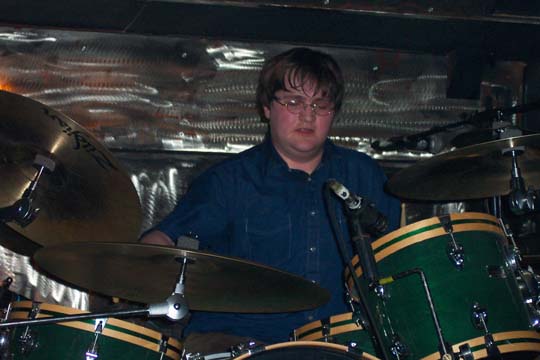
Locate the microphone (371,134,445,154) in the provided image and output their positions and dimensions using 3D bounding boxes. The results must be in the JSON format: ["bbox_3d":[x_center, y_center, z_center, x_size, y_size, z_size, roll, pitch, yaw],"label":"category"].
[{"bbox_3d":[0.297,-0.077,3.700,0.160,0.042,0.042,-2,-6,18],"label":"microphone"}]

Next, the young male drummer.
[{"bbox_3d":[0.020,0.335,3.751,0.660,1.300,0.800,3,-5,-12],"label":"young male drummer"}]

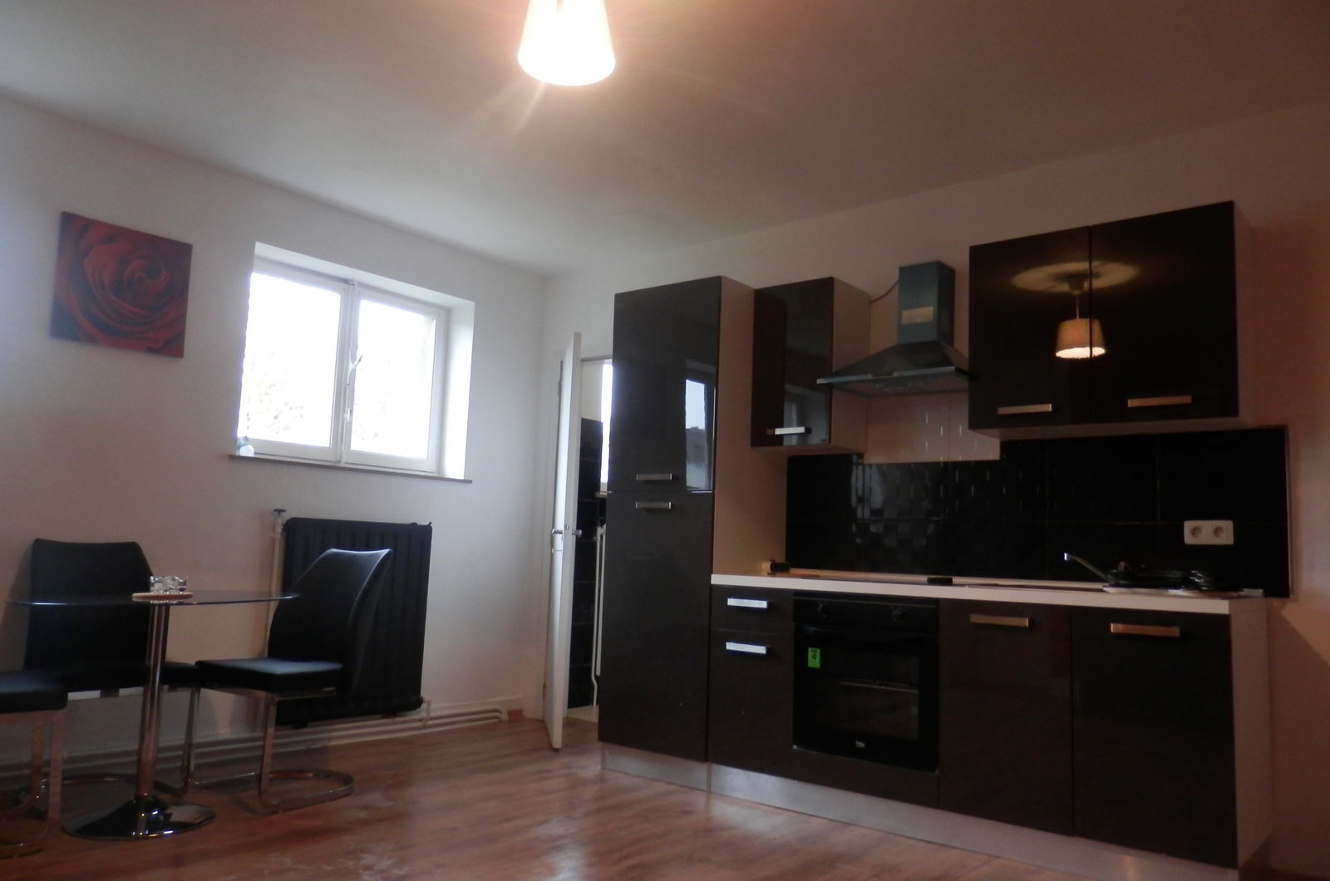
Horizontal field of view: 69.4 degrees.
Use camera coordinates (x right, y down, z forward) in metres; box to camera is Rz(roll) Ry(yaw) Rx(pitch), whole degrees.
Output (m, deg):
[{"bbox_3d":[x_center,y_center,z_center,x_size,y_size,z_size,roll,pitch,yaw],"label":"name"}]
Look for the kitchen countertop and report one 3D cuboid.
[{"bbox_3d":[1.109,0.570,3.632,1.890,0.040,0.585,-4,-9,39],"label":"kitchen countertop"}]

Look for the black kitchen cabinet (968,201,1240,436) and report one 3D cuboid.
[{"bbox_3d":[1.616,-0.395,3.531,0.900,0.718,0.325,-4,-9,39],"label":"black kitchen cabinet"}]

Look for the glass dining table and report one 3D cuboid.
[{"bbox_3d":[-1.731,0.905,3.250,0.880,0.745,0.880,-4,-9,39],"label":"glass dining table"}]

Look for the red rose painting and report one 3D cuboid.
[{"bbox_3d":[-2.250,-0.632,4.006,0.030,0.505,0.510,-4,-9,39],"label":"red rose painting"}]

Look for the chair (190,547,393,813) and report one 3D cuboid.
[{"bbox_3d":[-1.441,0.887,3.781,0.440,0.935,0.600,-2,-8,28],"label":"chair"}]

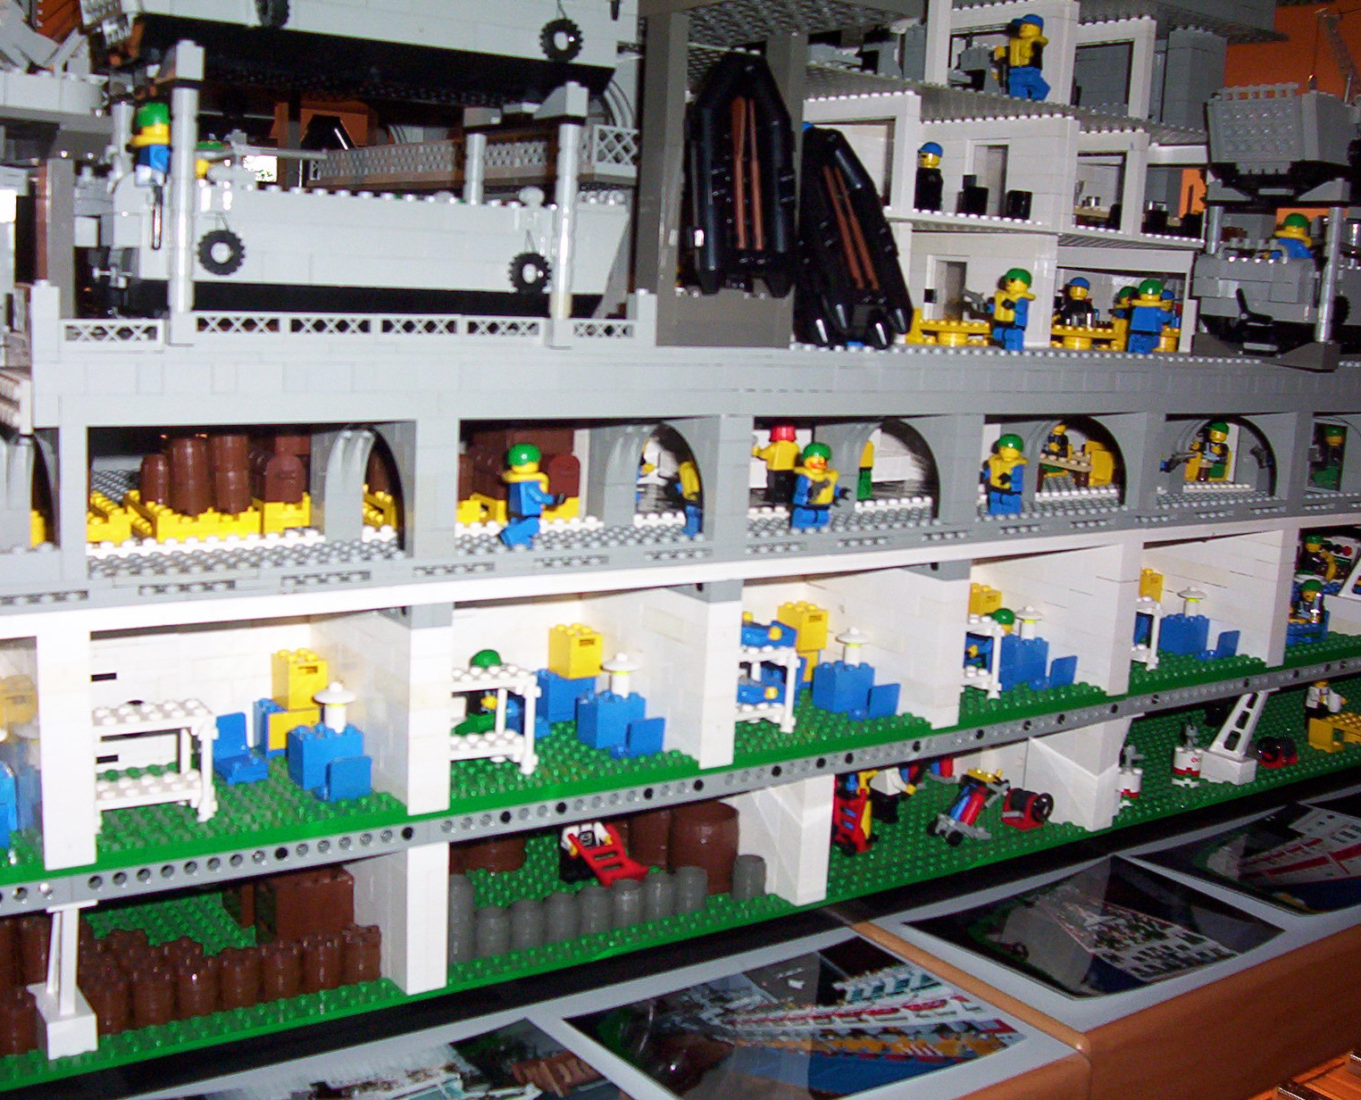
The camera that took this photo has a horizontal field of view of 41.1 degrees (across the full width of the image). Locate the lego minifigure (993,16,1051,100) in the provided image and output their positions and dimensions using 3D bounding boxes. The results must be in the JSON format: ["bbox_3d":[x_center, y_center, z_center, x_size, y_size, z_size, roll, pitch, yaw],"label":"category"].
[{"bbox_3d":[0.162,-0.233,0.860,0.018,0.041,0.024,-2,11,-32],"label":"lego minifigure"}]

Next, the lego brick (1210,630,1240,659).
[{"bbox_3d":[0.282,0.050,0.946,0.016,0.015,0.015,-4,11,-37],"label":"lego brick"}]

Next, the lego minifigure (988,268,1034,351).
[{"bbox_3d":[0.152,-0.109,0.835,0.015,0.041,0.024,-2,11,-32],"label":"lego minifigure"}]

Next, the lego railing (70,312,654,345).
[{"bbox_3d":[-0.098,-0.071,0.589,0.210,0.011,0.008,-5,12,-38],"label":"lego railing"}]

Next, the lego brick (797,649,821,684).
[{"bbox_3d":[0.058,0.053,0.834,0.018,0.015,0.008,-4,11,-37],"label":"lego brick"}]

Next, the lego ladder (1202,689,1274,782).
[{"bbox_3d":[0.310,0.101,1.017,0.016,0.058,0.036,-4,13,-35],"label":"lego ladder"}]

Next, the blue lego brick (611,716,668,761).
[{"bbox_3d":[-0.017,0.073,0.717,0.016,0.015,0.016,-4,11,-39],"label":"blue lego brick"}]

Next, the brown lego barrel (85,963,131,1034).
[{"bbox_3d":[-0.190,0.150,0.601,0.015,0.017,0.015,-4,11,-37],"label":"brown lego barrel"}]

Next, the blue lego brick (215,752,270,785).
[{"bbox_3d":[-0.165,0.082,0.677,0.016,0.007,0.016,-4,11,-36],"label":"blue lego brick"}]

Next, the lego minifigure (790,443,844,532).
[{"bbox_3d":[0.057,-0.025,0.762,0.022,0.040,0.013,-4,11,-39],"label":"lego minifigure"}]

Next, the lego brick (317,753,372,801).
[{"bbox_3d":[-0.124,0.083,0.663,0.016,0.018,0.016,-4,13,-35],"label":"lego brick"}]

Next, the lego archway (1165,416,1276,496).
[{"bbox_3d":[0.287,-0.050,0.955,0.016,0.039,0.075,-4,12,-38],"label":"lego archway"}]

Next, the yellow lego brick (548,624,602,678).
[{"bbox_3d":[-0.045,0.044,0.785,0.016,0.021,0.016,-4,11,-36],"label":"yellow lego brick"}]

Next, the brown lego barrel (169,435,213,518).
[{"bbox_3d":[-0.182,-0.028,0.673,0.015,0.030,0.015,-4,11,-39],"label":"brown lego barrel"}]

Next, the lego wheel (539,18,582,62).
[{"bbox_3d":[-0.042,-0.181,0.645,0.015,0.015,0.006,-4,11,-36],"label":"lego wheel"}]

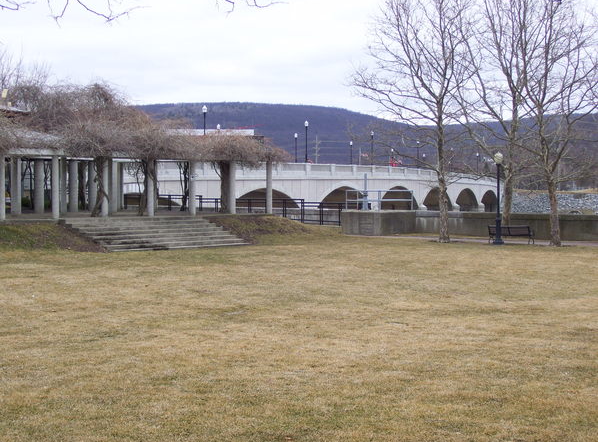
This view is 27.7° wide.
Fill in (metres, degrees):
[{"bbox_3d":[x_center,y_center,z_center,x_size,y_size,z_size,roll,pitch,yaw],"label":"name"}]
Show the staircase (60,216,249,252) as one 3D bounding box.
[{"bbox_3d":[-5.480,0.479,48.070,2.636,1.168,8.112,1,1,35],"label":"staircase"}]

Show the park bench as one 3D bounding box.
[{"bbox_3d":[9.079,0.599,51.800,1.830,0.800,0.620,1,1,34],"label":"park bench"}]

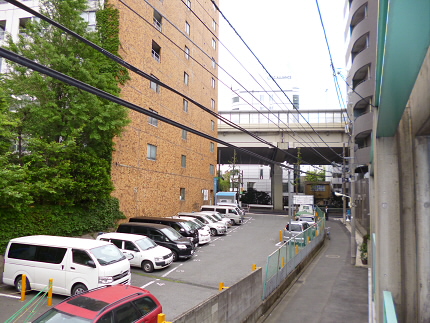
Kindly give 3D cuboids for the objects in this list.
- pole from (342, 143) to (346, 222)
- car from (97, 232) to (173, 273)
[{"bbox_3d":[14.371,2.348,33.053,0.300,8.950,0.300,1,-7,0],"label":"pole"},{"bbox_3d":[-4.164,4.584,15.235,4.200,1.520,1.690,-1,-5,18],"label":"car"}]

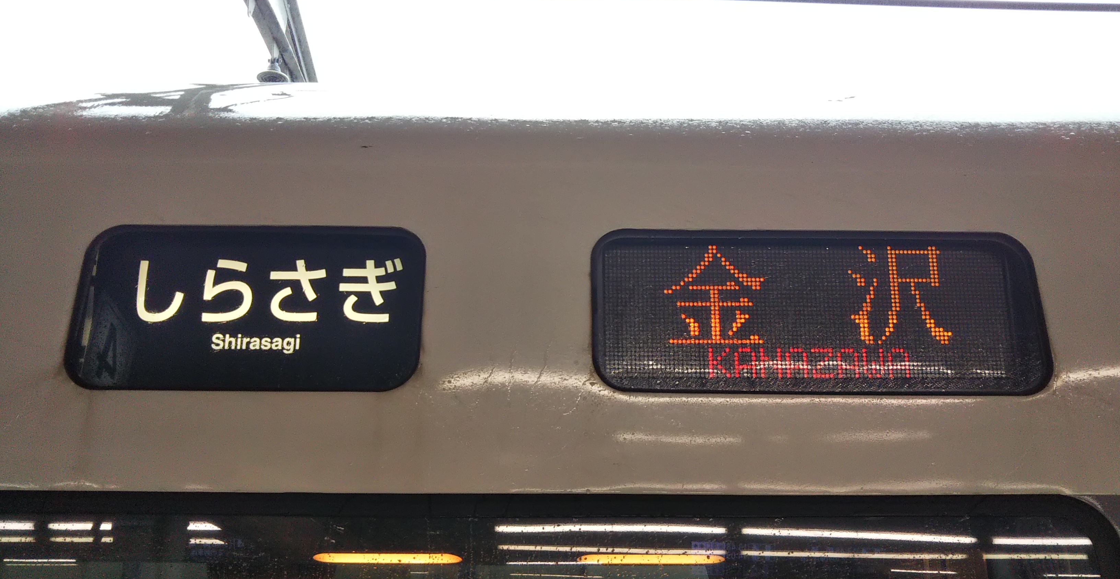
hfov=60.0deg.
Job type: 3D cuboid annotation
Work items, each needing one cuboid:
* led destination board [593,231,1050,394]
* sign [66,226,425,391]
[{"bbox_3d":[0.345,0.033,1.315,0.604,0.235,0.050,0,-23,0],"label":"led destination board"},{"bbox_3d":[-0.415,0.028,1.311,0.465,0.238,0.050,0,-23,0],"label":"sign"}]

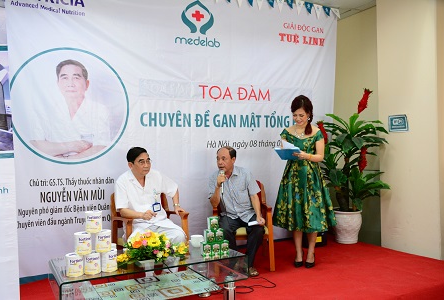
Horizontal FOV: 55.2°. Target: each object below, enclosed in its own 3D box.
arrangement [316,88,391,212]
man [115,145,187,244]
[{"bbox_3d":[1.565,0.003,5.140,0.860,1.460,0.800,-1,0,17],"label":"arrangement"},{"bbox_3d":[-0.679,0.597,3.949,0.620,1.210,0.780,-1,0,-26],"label":"man"}]

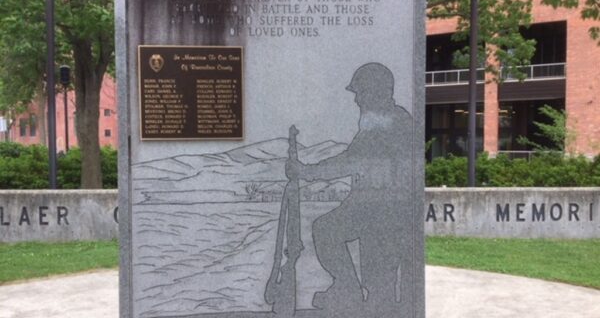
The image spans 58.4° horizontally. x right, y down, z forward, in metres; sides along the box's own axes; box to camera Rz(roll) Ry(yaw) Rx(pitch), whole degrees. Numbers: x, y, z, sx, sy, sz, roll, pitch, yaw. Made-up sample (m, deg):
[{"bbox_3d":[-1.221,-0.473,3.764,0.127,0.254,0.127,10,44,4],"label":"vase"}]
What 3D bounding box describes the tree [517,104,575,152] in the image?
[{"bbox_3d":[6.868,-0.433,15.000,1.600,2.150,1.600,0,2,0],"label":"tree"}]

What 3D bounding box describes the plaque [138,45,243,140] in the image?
[{"bbox_3d":[-0.576,-0.348,2.855,0.545,0.498,0.025,0,2,-3],"label":"plaque"}]

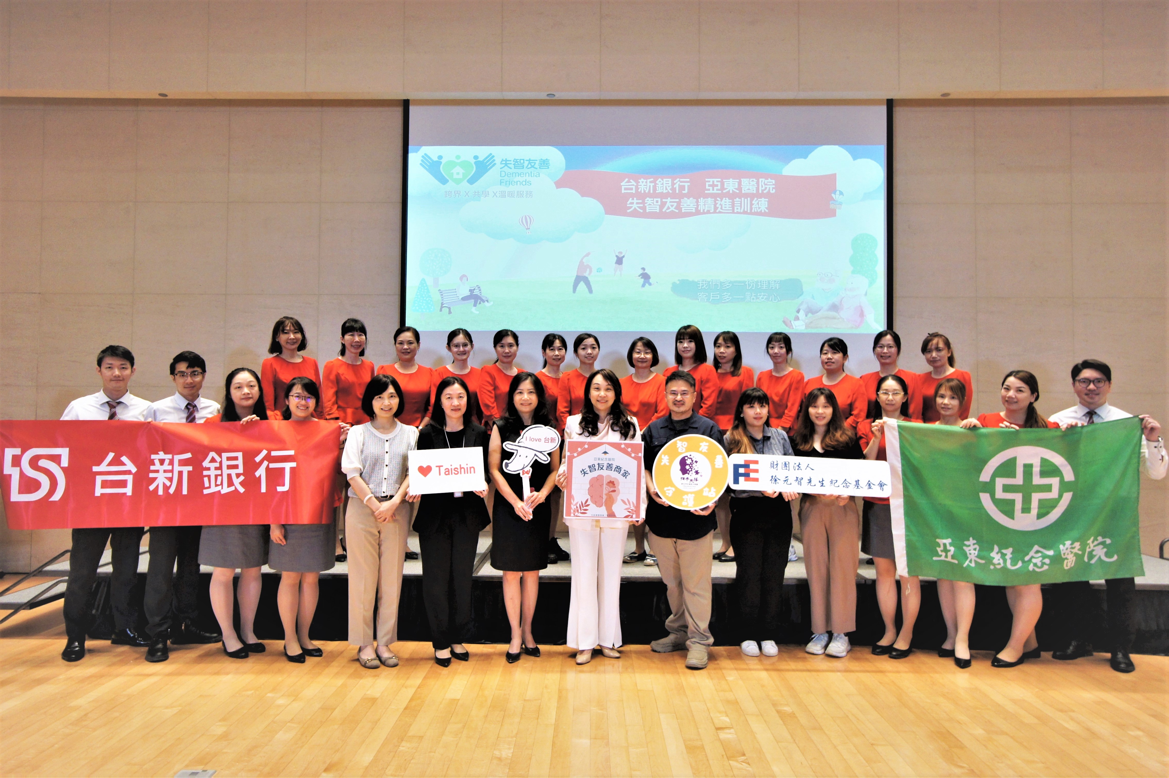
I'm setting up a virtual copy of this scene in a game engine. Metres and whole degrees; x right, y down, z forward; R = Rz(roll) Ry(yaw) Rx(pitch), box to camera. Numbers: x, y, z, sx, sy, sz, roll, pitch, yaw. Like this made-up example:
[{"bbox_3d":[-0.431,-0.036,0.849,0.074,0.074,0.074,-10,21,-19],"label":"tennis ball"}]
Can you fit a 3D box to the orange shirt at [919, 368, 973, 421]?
[{"bbox_3d":[2.416,0.082,4.800,0.390,0.460,0.260,-1,-2,20],"label":"orange shirt"}]

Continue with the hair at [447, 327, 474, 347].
[{"bbox_3d":[-0.870,-0.347,4.980,0.180,0.155,0.200,1,-1,-8],"label":"hair"}]

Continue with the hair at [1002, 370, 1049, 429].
[{"bbox_3d":[2.543,0.066,4.120,0.250,0.360,0.220,1,-2,-40],"label":"hair"}]

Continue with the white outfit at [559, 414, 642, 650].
[{"bbox_3d":[0.096,0.796,4.130,0.470,1.330,0.320,0,-2,0],"label":"white outfit"}]

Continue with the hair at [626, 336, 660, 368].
[{"bbox_3d":[0.411,-0.257,5.020,0.232,0.225,0.215,0,-2,5],"label":"hair"}]

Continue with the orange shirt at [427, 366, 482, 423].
[{"bbox_3d":[-0.913,0.068,5.050,0.395,0.478,0.250,0,-1,-6],"label":"orange shirt"}]

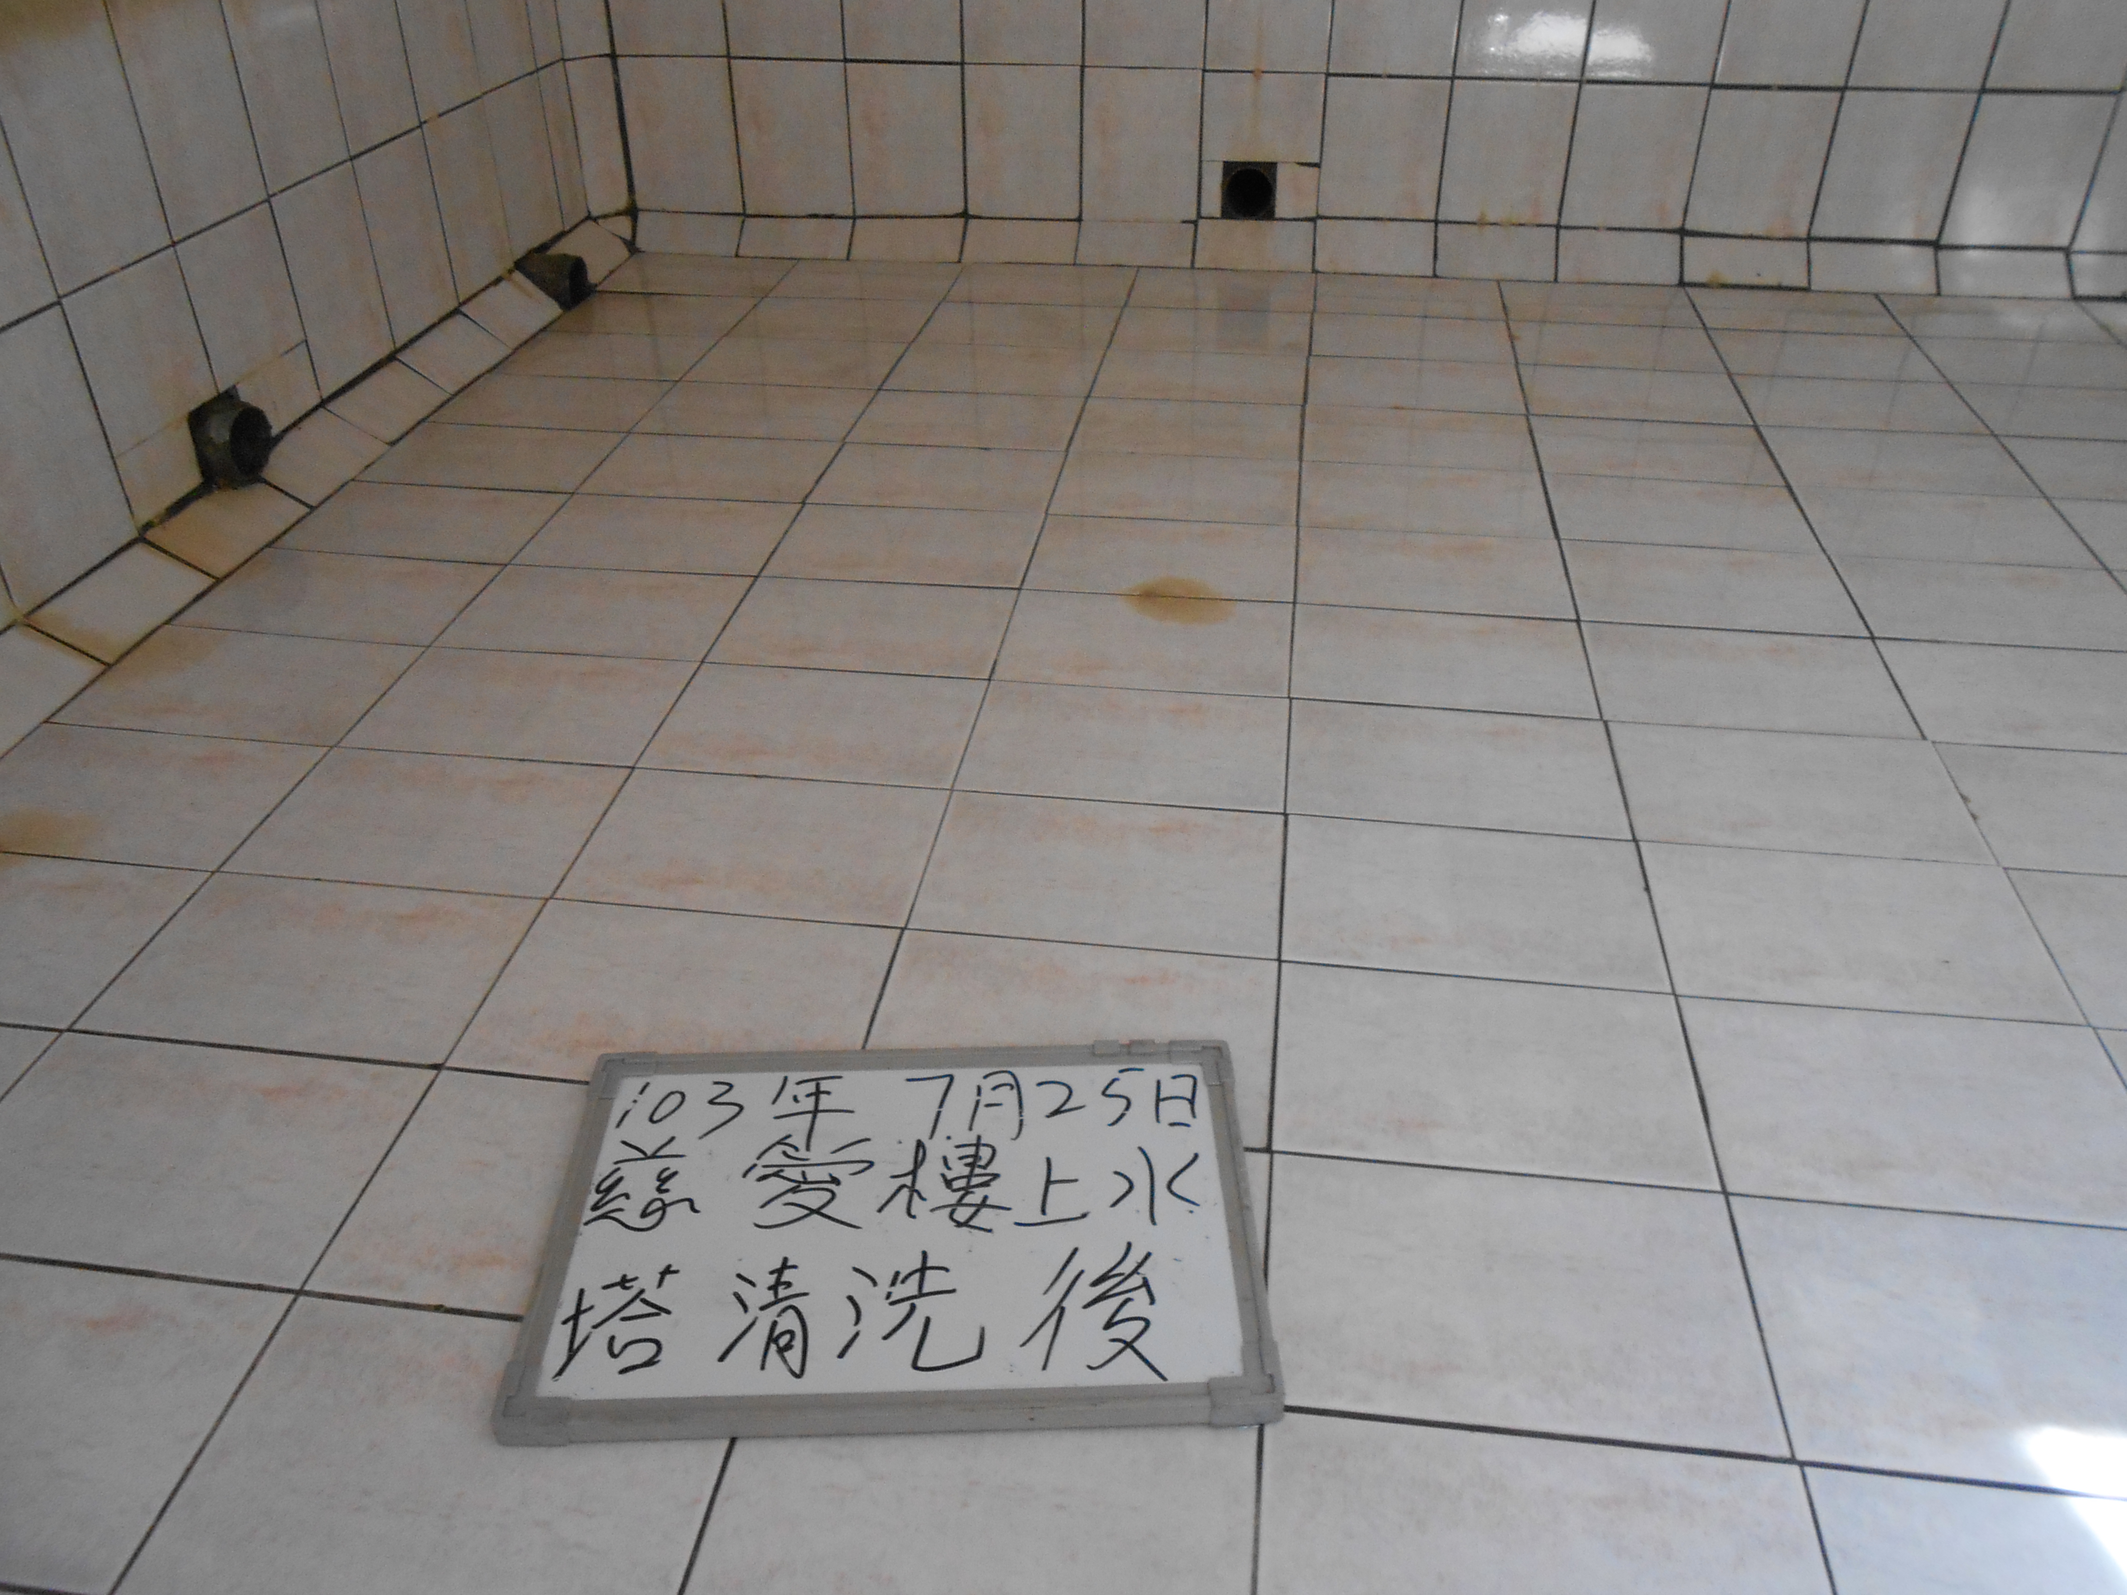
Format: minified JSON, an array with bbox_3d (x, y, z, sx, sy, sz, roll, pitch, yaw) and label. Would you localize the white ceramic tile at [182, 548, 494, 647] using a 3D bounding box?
[{"bbox_3d":[-0.810,-0.225,1.799,0.300,0.010,0.198,4,35,7],"label":"white ceramic tile"}]

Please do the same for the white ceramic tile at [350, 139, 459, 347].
[{"bbox_3d":[-0.930,-0.791,2.259,0.010,0.257,0.200,4,35,7],"label":"white ceramic tile"}]

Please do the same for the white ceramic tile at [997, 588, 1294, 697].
[{"bbox_3d":[0.089,-0.159,1.685,0.300,0.010,0.199,4,35,7],"label":"white ceramic tile"}]

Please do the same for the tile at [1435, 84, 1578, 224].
[{"bbox_3d":[0.732,-1.063,2.637,0.200,0.224,0.010,4,35,7],"label":"tile"}]

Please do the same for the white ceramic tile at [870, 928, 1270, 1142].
[{"bbox_3d":[0.007,0.179,1.207,0.300,0.010,0.198,4,35,7],"label":"white ceramic tile"}]

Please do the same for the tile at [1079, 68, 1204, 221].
[{"bbox_3d":[0.134,-1.105,2.714,0.200,0.244,0.010,4,35,6],"label":"tile"}]

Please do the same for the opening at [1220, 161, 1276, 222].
[{"bbox_3d":[0.320,-1.046,2.744,0.090,0.095,0.050,4,35,7],"label":"opening"}]

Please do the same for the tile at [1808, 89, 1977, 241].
[{"bbox_3d":[1.312,-0.997,2.528,0.197,0.228,0.010,4,35,7],"label":"tile"}]

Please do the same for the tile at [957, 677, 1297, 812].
[{"bbox_3d":[0.062,-0.046,1.524,0.300,0.010,0.199,4,35,7],"label":"tile"}]

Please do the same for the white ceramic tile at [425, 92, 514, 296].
[{"bbox_3d":[-0.902,-0.908,2.420,0.010,0.249,0.200,4,35,7],"label":"white ceramic tile"}]

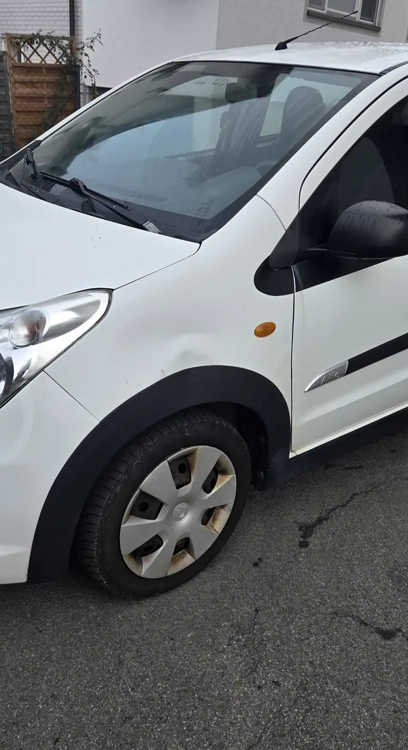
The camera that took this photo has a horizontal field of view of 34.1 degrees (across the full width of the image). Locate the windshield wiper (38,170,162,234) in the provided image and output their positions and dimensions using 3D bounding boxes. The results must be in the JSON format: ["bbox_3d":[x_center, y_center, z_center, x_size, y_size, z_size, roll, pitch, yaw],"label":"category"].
[{"bbox_3d":[-0.326,-0.529,1.964,0.080,0.060,0.768,-28,39,-23],"label":"windshield wiper"}]

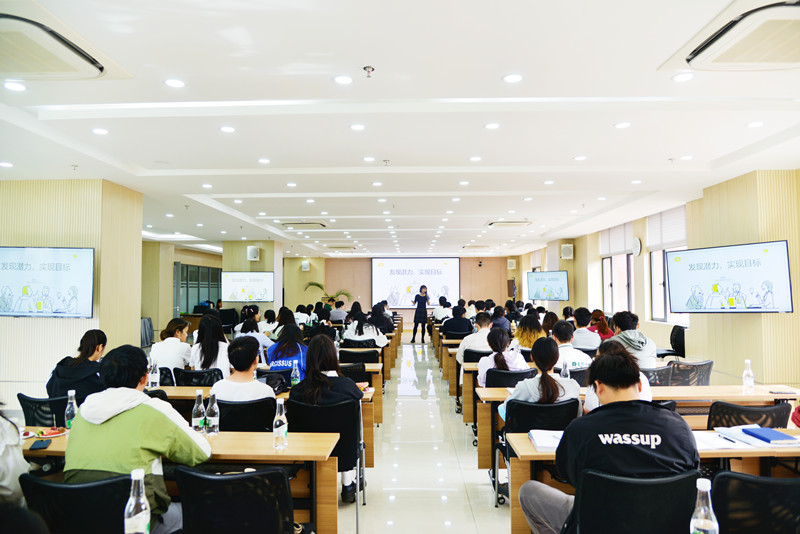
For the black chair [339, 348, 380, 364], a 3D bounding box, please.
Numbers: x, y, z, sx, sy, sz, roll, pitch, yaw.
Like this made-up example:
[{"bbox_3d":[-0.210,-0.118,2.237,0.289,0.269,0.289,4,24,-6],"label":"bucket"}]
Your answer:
[{"bbox_3d":[-0.455,1.402,6.477,0.480,0.860,0.550,0,-3,1],"label":"black chair"}]

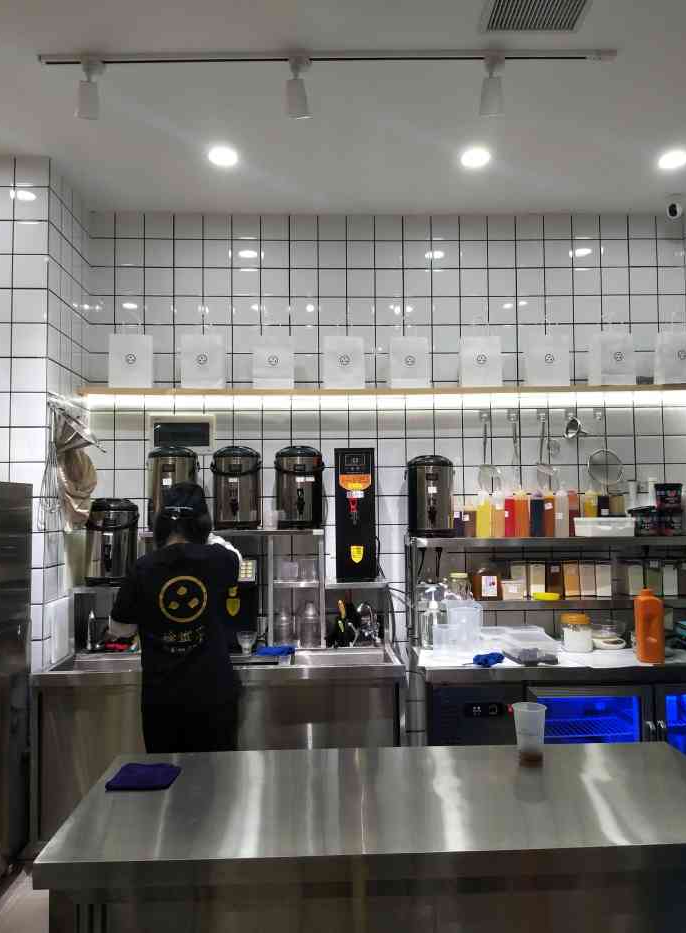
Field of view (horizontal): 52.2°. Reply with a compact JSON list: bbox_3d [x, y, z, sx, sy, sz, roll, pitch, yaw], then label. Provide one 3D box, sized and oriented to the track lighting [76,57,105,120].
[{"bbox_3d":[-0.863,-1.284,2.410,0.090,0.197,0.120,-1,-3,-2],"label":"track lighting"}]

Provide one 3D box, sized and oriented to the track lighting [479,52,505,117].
[{"bbox_3d":[0.525,-1.366,2.507,0.085,0.195,0.120,-1,-4,-2],"label":"track lighting"}]

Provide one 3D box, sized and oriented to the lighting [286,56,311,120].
[{"bbox_3d":[-0.152,-1.292,2.411,0.085,0.197,0.120,-1,-3,-2],"label":"lighting"}]

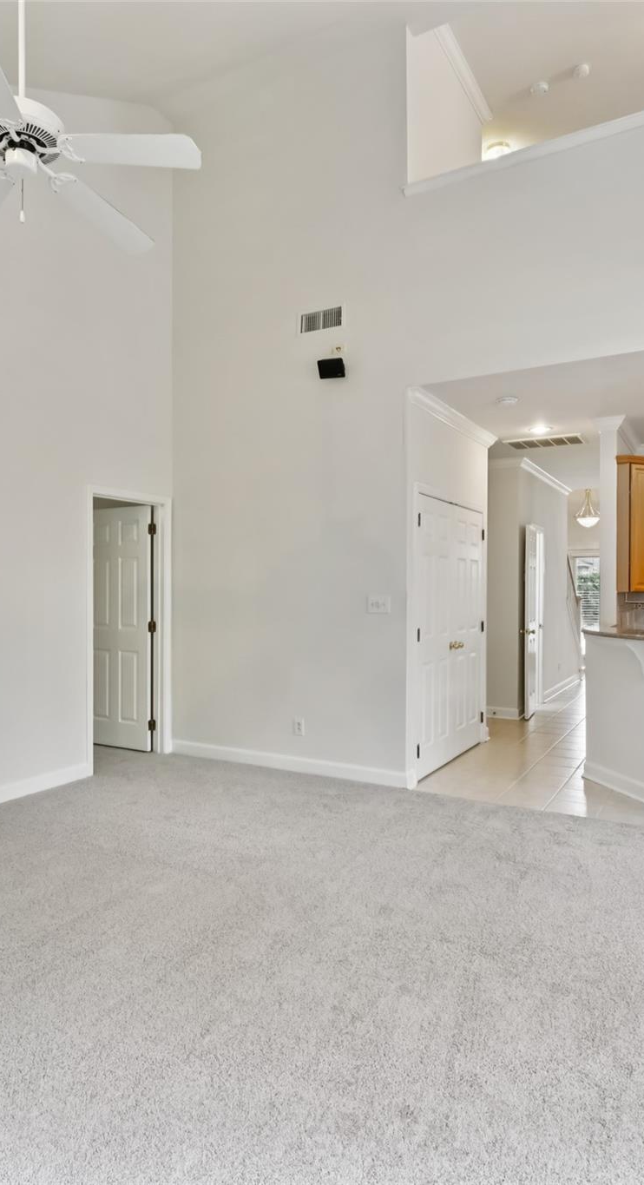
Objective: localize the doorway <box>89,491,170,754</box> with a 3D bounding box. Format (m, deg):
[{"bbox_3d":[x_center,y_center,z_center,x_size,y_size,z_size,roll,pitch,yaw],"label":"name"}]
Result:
[{"bbox_3d":[-1.531,0.282,5.435,0.140,2.110,0.885,0,0,30],"label":"doorway"}]

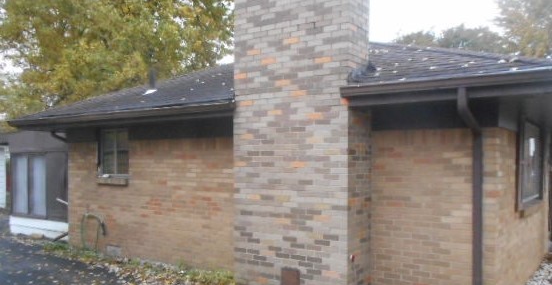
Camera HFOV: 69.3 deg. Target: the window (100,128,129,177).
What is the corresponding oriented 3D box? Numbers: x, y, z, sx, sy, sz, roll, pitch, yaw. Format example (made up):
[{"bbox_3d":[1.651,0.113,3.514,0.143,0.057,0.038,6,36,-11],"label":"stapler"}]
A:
[{"bbox_3d":[-2.868,0.194,7.050,0.740,0.830,0.100,0,-1,32],"label":"window"}]

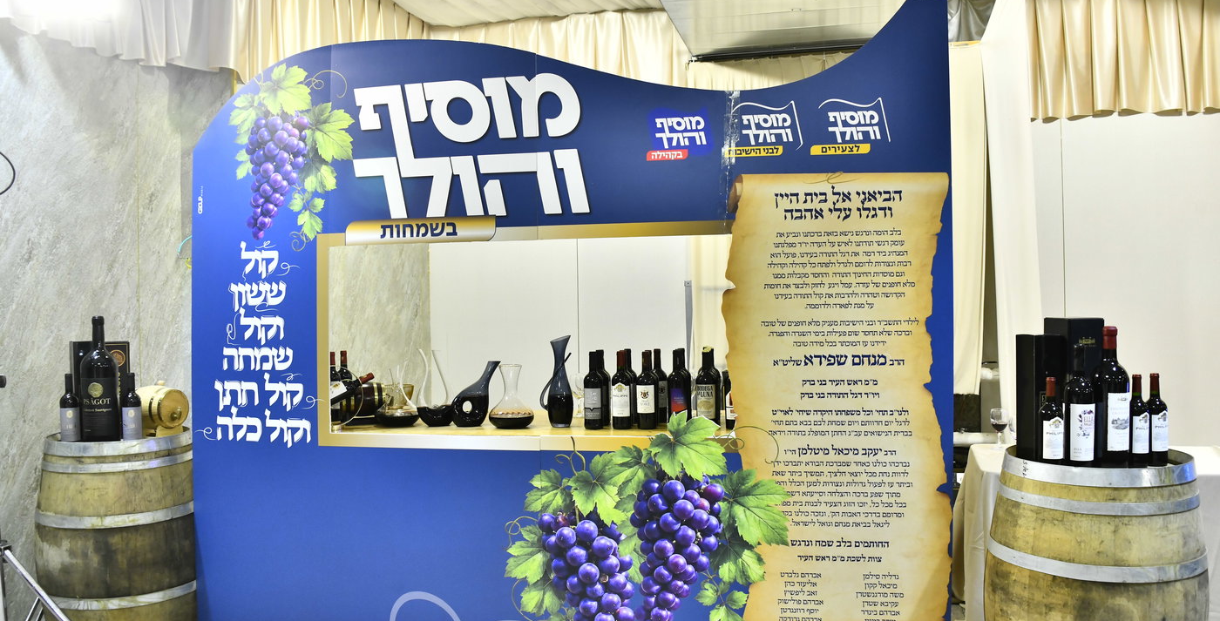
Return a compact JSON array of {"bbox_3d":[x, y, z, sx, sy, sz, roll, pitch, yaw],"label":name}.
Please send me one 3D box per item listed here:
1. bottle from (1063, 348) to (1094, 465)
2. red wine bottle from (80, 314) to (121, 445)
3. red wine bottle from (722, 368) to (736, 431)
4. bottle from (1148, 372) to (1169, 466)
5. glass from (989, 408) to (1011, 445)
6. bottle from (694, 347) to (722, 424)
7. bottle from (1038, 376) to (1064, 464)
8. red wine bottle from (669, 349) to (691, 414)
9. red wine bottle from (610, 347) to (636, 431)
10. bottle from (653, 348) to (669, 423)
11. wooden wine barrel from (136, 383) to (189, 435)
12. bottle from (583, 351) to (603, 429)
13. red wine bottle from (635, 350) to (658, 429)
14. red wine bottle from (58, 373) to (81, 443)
[{"bbox_3d":[1.458,0.306,2.944,0.095,0.398,0.095,-1,0,-3],"label":"bottle"},{"bbox_3d":[-2.074,0.288,3.858,0.150,0.527,0.150,-1,0,-16],"label":"red wine bottle"},{"bbox_3d":[0.462,0.321,3.626,0.068,0.262,0.068,-1,0,7],"label":"red wine bottle"},{"bbox_3d":[1.744,0.348,3.030,0.075,0.300,0.075,0,0,-14],"label":"bottle"},{"bbox_3d":[1.874,0.569,4.560,0.087,0.195,0.087,-1,0,23],"label":"glass"},{"bbox_3d":[0.373,0.303,3.645,0.077,0.298,0.077,-1,0,6],"label":"bottle"},{"bbox_3d":[1.369,0.356,2.940,0.075,0.300,0.075,0,0,-2],"label":"bottle"},{"bbox_3d":[0.266,0.308,3.690,0.075,0.302,0.075,0,0,-7],"label":"red wine bottle"},{"bbox_3d":[0.048,0.310,3.690,0.075,0.303,0.075,0,0,8],"label":"red wine bottle"},{"bbox_3d":[0.196,0.305,3.847,0.075,0.298,0.075,-1,0,-17],"label":"bottle"},{"bbox_3d":[-1.941,0.431,4.055,0.230,0.236,0.187,-1,0,17],"label":"wooden wine barrel"},{"bbox_3d":[-0.063,0.314,3.700,0.075,0.302,0.075,0,0,7],"label":"bottle"},{"bbox_3d":[0.141,0.306,3.679,0.076,0.298,0.076,-1,0,2],"label":"red wine bottle"},{"bbox_3d":[-2.167,0.402,3.810,0.075,0.298,0.075,0,0,-30],"label":"red wine bottle"}]

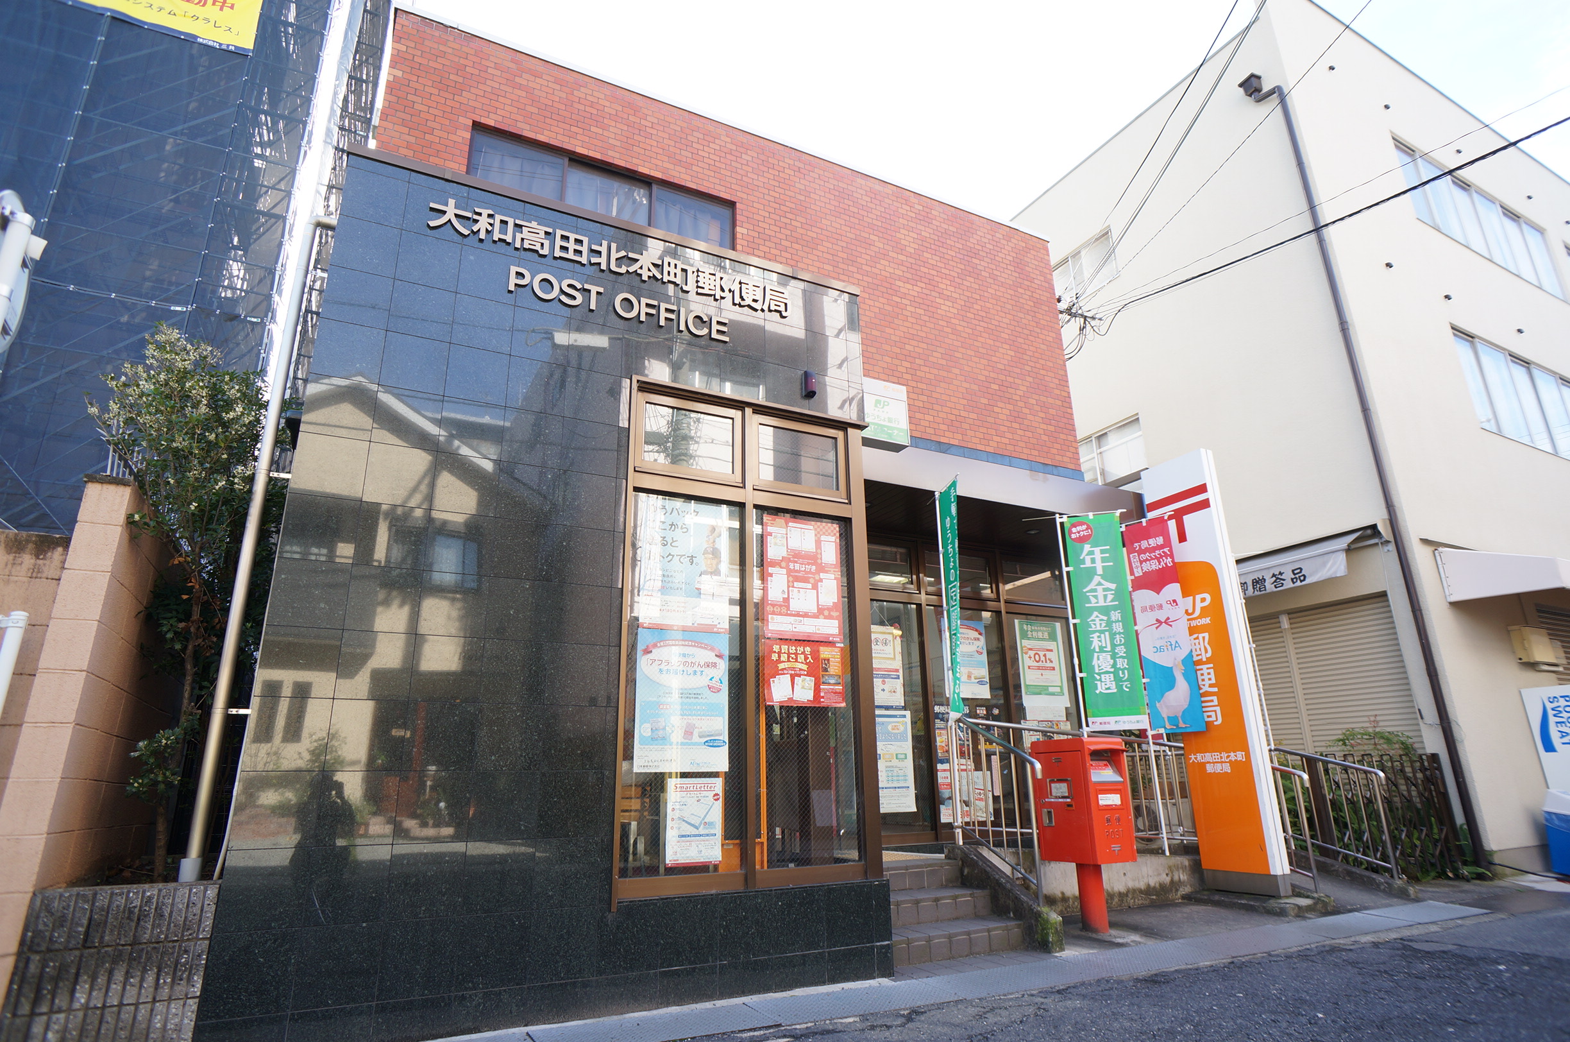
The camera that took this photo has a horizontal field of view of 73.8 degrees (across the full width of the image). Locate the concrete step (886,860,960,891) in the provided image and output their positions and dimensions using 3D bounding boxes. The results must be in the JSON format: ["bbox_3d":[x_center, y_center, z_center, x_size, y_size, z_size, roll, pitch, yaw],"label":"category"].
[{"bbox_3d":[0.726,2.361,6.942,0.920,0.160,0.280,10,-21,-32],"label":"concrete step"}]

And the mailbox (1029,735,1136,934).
[{"bbox_3d":[2.159,2.238,7.480,0.400,1.300,0.520,10,-21,-33],"label":"mailbox"}]

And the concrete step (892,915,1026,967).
[{"bbox_3d":[0.926,2.521,6.283,1.060,0.160,0.310,10,-21,-32],"label":"concrete step"}]

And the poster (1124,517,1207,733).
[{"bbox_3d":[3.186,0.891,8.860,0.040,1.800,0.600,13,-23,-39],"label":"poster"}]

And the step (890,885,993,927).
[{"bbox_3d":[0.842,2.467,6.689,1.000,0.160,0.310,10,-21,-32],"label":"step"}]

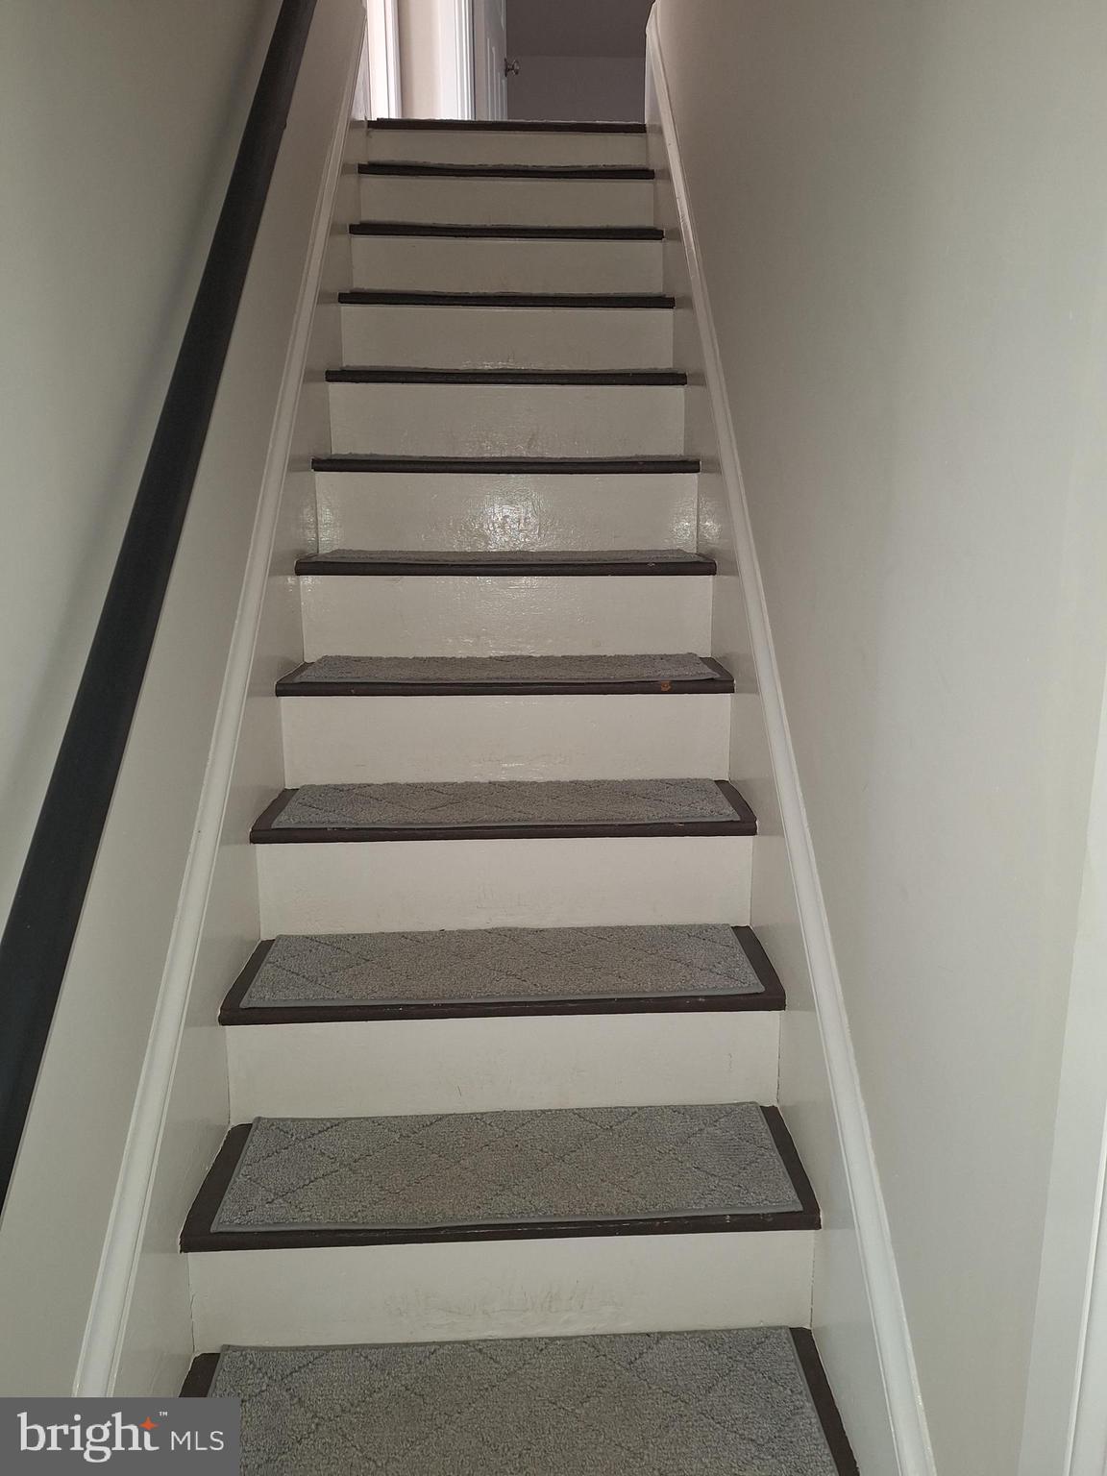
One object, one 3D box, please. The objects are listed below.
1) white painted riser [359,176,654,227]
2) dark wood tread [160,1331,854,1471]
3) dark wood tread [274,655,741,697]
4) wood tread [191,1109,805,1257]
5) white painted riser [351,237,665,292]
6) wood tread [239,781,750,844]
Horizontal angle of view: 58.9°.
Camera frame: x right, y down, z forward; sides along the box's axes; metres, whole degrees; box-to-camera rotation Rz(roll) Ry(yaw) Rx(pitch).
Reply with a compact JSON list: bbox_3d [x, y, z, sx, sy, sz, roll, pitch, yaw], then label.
[{"bbox_3d":[-0.123,-1.458,2.740,0.811,0.178,0.020,-1,13,-3],"label":"white painted riser"},{"bbox_3d":[-0.059,0.858,1.220,0.825,0.025,0.235,-1,13,-2],"label":"dark wood tread"},{"bbox_3d":[-0.086,-0.115,1.847,0.811,0.028,0.231,-1,13,-3],"label":"dark wood tread"},{"bbox_3d":[-0.065,0.601,1.355,0.811,0.028,0.231,-1,13,-3],"label":"wood tread"},{"bbox_3d":[-0.120,-1.236,2.631,0.825,0.182,0.020,0,13,-2],"label":"white painted riser"},{"bbox_3d":[-0.081,0.126,1.714,0.825,0.025,0.235,-1,13,-2],"label":"wood tread"}]

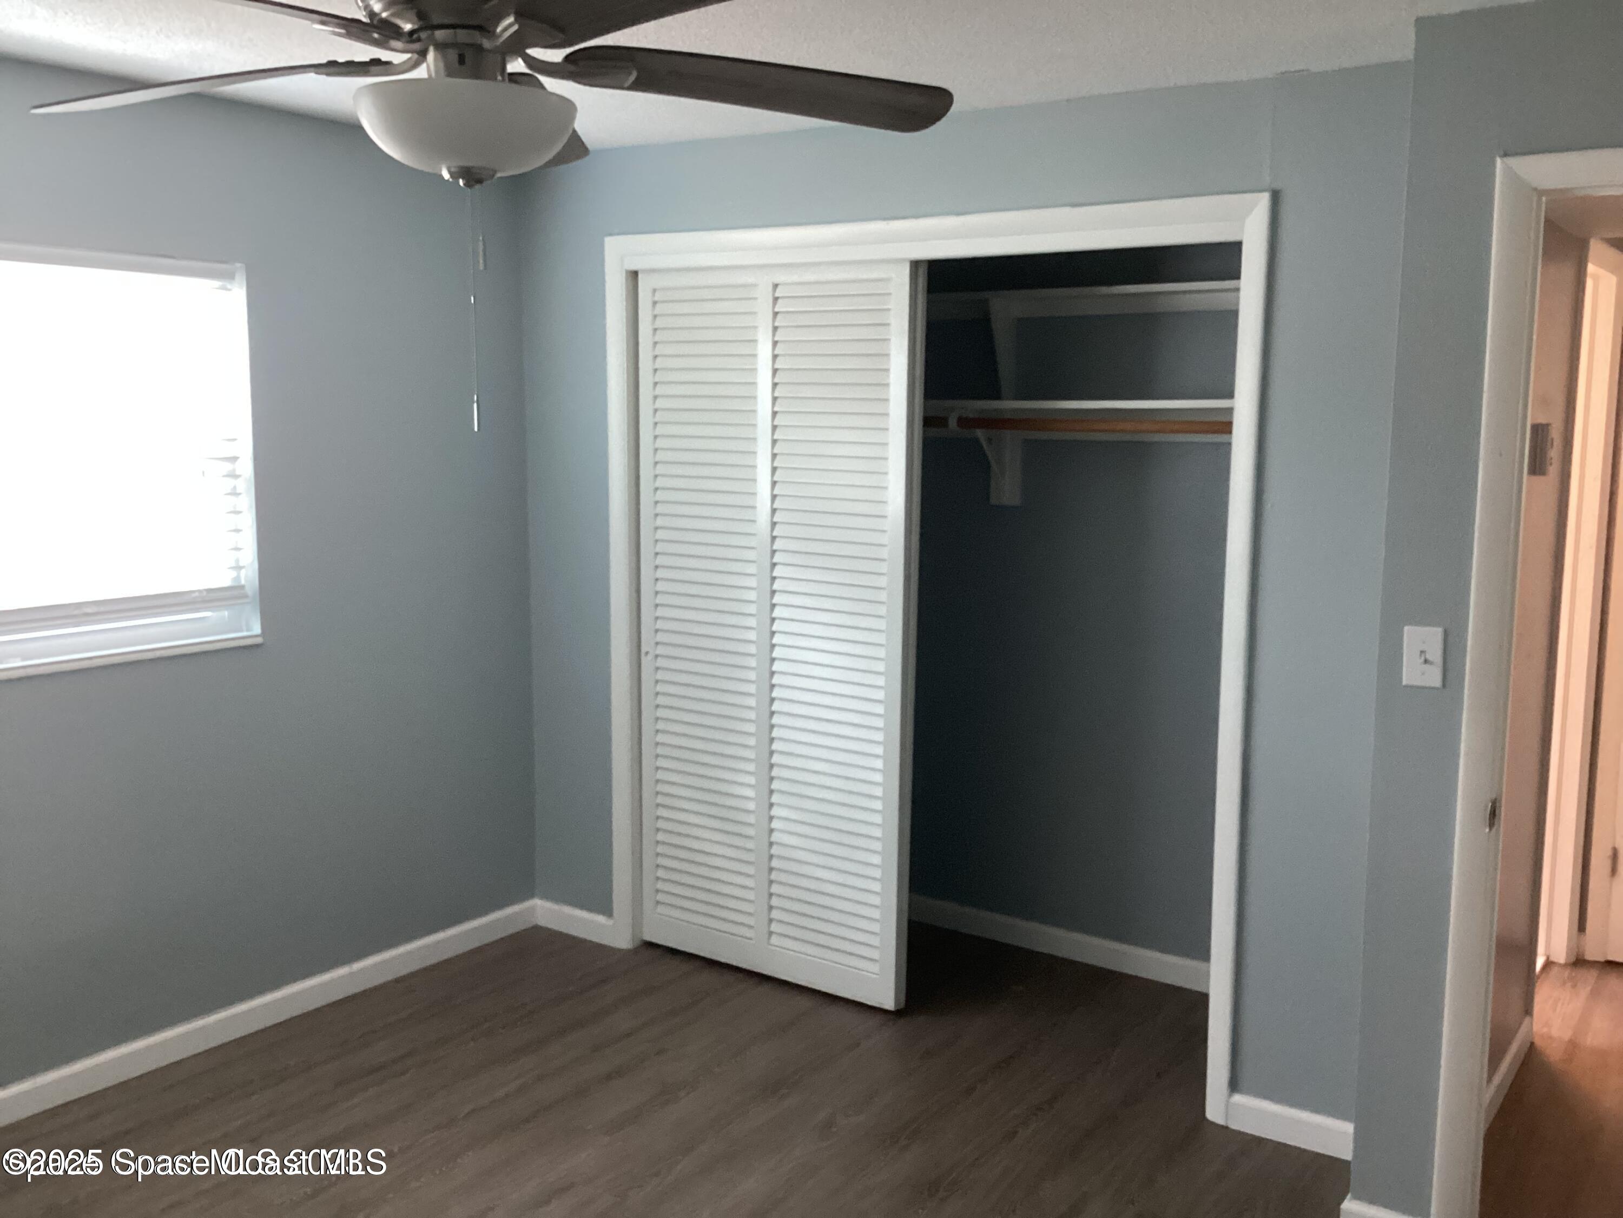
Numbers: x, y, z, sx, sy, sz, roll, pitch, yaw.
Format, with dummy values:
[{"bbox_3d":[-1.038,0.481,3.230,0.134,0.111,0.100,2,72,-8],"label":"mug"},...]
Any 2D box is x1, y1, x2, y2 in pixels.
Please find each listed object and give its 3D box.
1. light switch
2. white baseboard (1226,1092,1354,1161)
[{"bbox_3d":[1.160,0.092,2.759,0.070,0.115,0.016,6,9,35],"label":"light switch"},{"bbox_3d":[1.133,1.200,3.365,0.325,0.085,0.015,6,9,35],"label":"white baseboard"}]

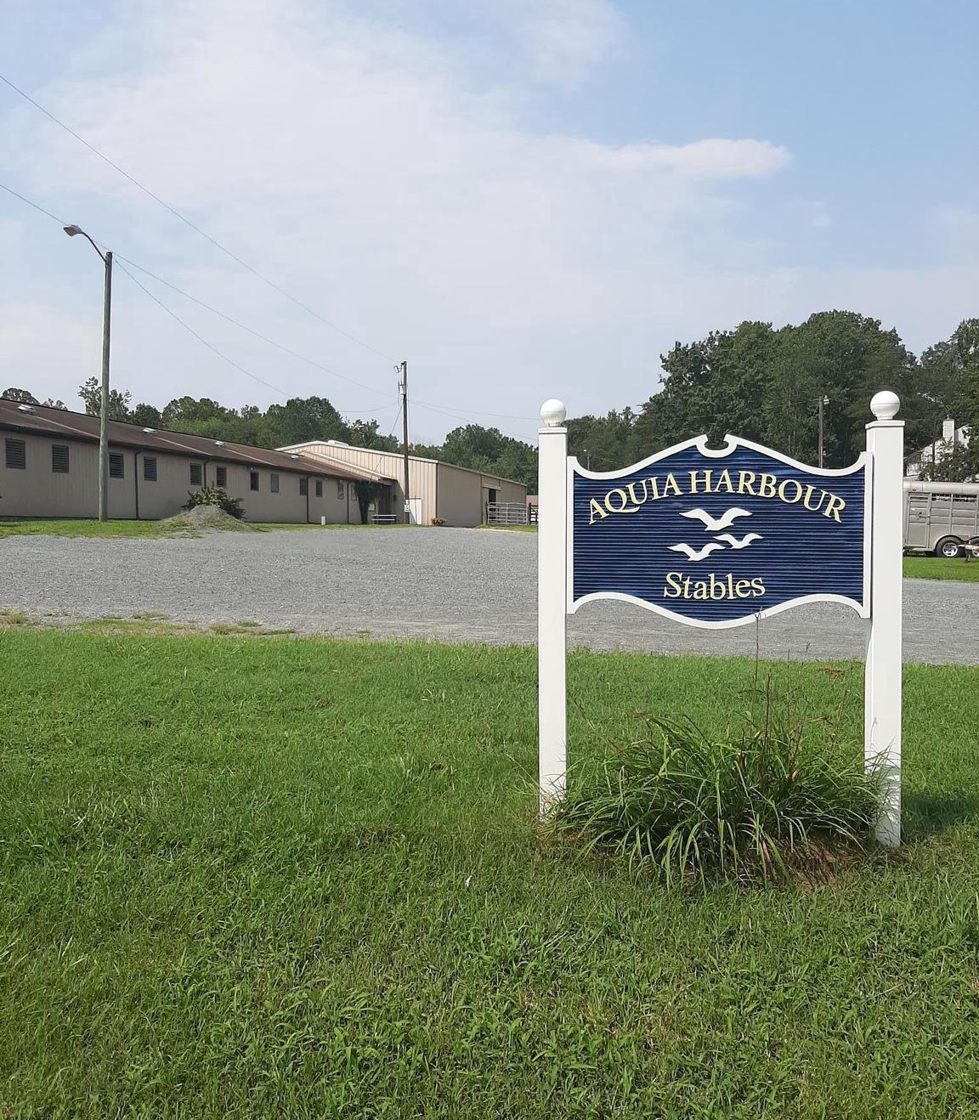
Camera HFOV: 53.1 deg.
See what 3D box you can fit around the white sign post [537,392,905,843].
[{"bbox_3d":[1.089,0.262,4.718,1.691,2.103,0.140,0,1,9],"label":"white sign post"}]

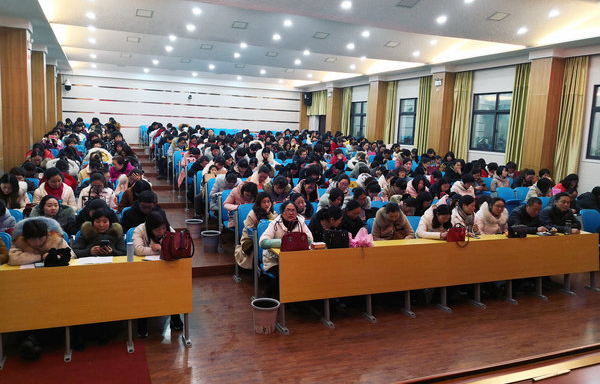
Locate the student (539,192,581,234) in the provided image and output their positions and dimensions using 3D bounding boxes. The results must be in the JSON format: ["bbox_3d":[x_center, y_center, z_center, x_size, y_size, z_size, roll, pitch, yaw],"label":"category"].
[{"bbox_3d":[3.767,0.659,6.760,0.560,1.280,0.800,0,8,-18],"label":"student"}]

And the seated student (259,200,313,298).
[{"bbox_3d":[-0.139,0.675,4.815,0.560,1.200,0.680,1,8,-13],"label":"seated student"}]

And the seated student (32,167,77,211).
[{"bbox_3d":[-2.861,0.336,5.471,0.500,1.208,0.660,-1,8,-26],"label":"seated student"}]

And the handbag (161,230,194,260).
[{"bbox_3d":[-1.127,0.462,4.278,0.290,0.260,0.160,0,8,-23],"label":"handbag"}]

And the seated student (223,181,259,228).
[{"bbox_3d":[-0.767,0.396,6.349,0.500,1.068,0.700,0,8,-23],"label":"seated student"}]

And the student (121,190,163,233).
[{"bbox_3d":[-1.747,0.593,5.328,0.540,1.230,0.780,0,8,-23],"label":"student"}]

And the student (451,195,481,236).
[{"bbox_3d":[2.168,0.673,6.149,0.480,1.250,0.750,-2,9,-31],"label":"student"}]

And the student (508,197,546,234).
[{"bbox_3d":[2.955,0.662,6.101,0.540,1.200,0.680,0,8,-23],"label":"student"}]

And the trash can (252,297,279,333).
[{"bbox_3d":[-0.326,1.188,4.447,0.274,0.262,0.274,3,7,0],"label":"trash can"}]

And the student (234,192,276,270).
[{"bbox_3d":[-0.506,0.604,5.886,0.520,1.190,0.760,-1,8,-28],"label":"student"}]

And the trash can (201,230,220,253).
[{"bbox_3d":[-1.320,0.745,6.942,0.285,0.280,0.285,0,8,-23],"label":"trash can"}]

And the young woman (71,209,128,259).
[{"bbox_3d":[-1.847,0.740,4.350,0.530,1.180,0.760,0,8,-23],"label":"young woman"}]

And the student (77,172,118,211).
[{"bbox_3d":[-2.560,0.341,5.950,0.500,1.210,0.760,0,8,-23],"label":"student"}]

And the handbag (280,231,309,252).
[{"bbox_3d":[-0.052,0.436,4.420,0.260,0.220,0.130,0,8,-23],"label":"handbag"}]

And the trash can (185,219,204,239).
[{"bbox_3d":[-1.746,0.622,7.729,0.285,0.280,0.285,0,8,-23],"label":"trash can"}]

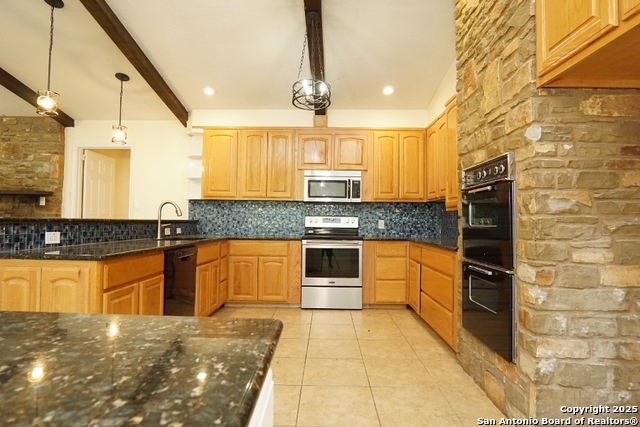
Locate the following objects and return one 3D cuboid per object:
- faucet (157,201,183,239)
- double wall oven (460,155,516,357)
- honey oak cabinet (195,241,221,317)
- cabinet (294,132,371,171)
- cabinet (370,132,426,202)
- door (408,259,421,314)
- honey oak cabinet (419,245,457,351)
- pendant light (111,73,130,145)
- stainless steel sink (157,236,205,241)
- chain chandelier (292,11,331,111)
[{"bbox_3d":[-1.561,0.072,3.314,0.250,0.389,0.090,1,-1,1],"label":"faucet"},{"bbox_3d":[1.362,0.256,2.117,0.560,1.200,0.675,1,-2,1],"label":"double wall oven"},{"bbox_3d":[-1.499,0.707,3.468,0.600,0.800,0.745,1,-2,1],"label":"honey oak cabinet"},{"bbox_3d":[0.177,-0.876,4.618,1.004,0.567,0.330,1,-2,1],"label":"cabinet"},{"bbox_3d":[1.079,-0.656,4.595,0.751,0.984,0.330,1,-2,1],"label":"cabinet"},{"bbox_3d":[1.087,0.831,3.688,0.025,0.553,0.415,1,-1,1],"label":"door"},{"bbox_3d":[1.385,0.730,2.992,0.600,0.808,0.950,1,-1,1],"label":"honey oak cabinet"},{"bbox_3d":[-2.154,-1.134,3.472,0.155,0.763,0.155,1,-2,1],"label":"pendant light"},{"bbox_3d":[-1.412,0.371,3.343,0.400,0.200,0.550,1,-1,1],"label":"stainless steel sink"},{"bbox_3d":[-0.072,-1.404,2.918,0.344,0.836,0.344,1,-1,1],"label":"chain chandelier"}]

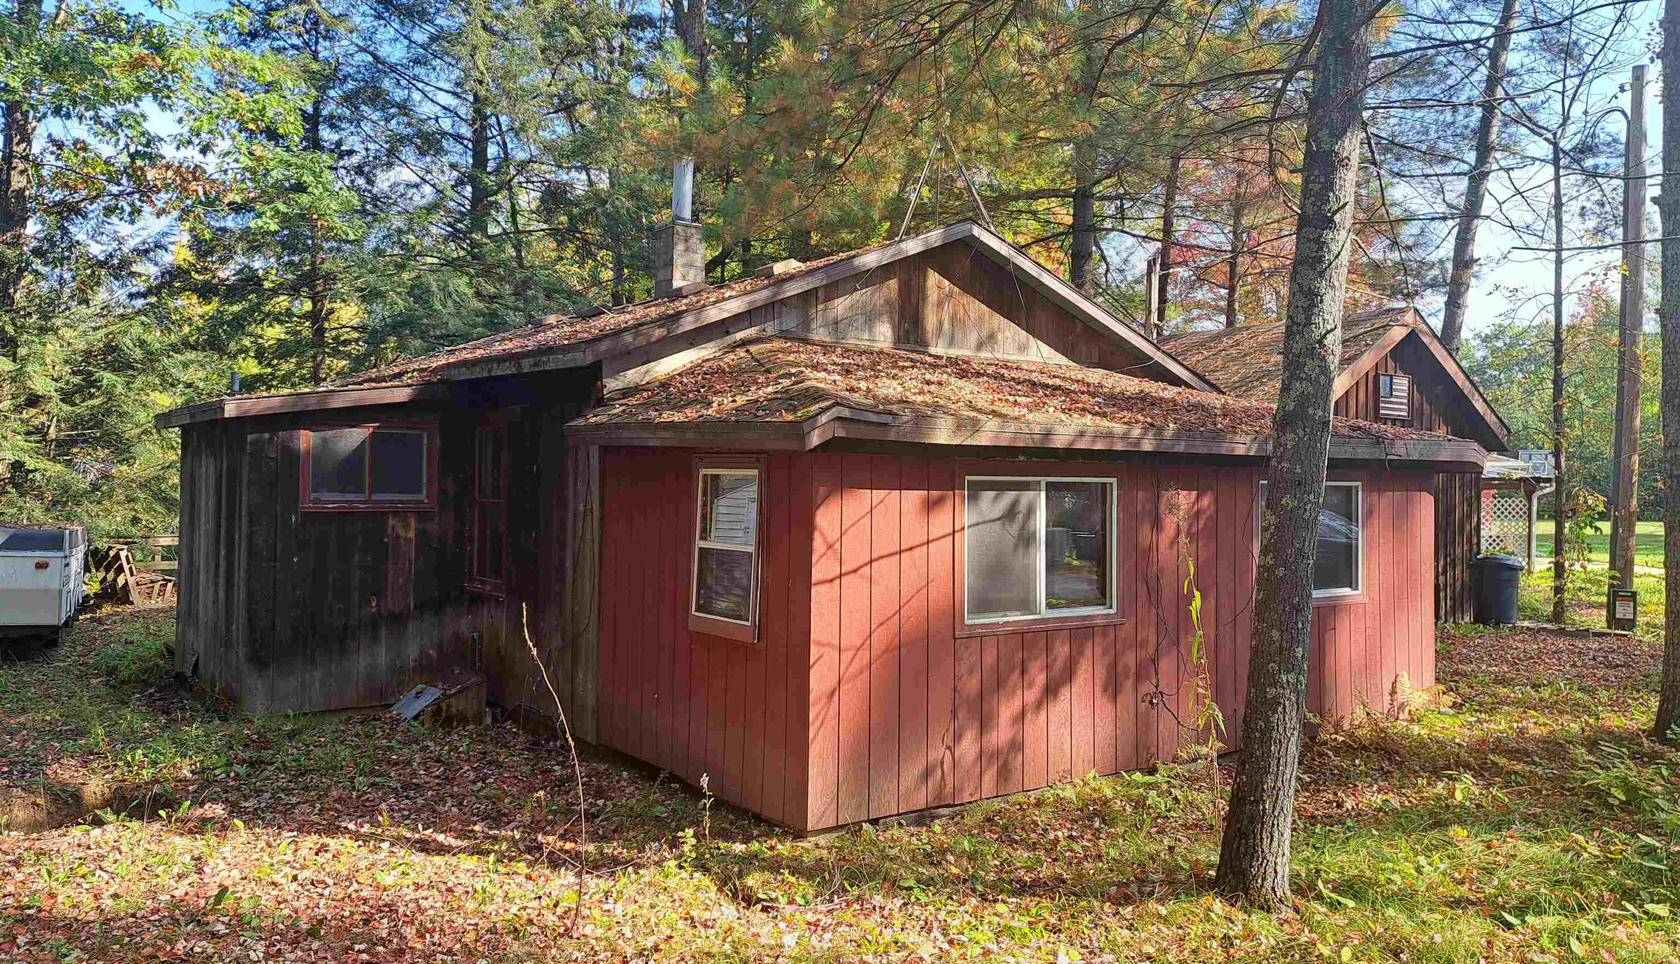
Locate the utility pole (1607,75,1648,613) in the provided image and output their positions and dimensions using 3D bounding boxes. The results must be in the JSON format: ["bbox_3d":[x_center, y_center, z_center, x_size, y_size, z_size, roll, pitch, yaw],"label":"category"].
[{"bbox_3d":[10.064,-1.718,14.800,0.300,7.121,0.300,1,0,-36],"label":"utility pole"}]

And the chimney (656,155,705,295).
[{"bbox_3d":[-1.848,-2.943,13.500,0.410,1.630,0.410,1,0,-36],"label":"chimney"}]

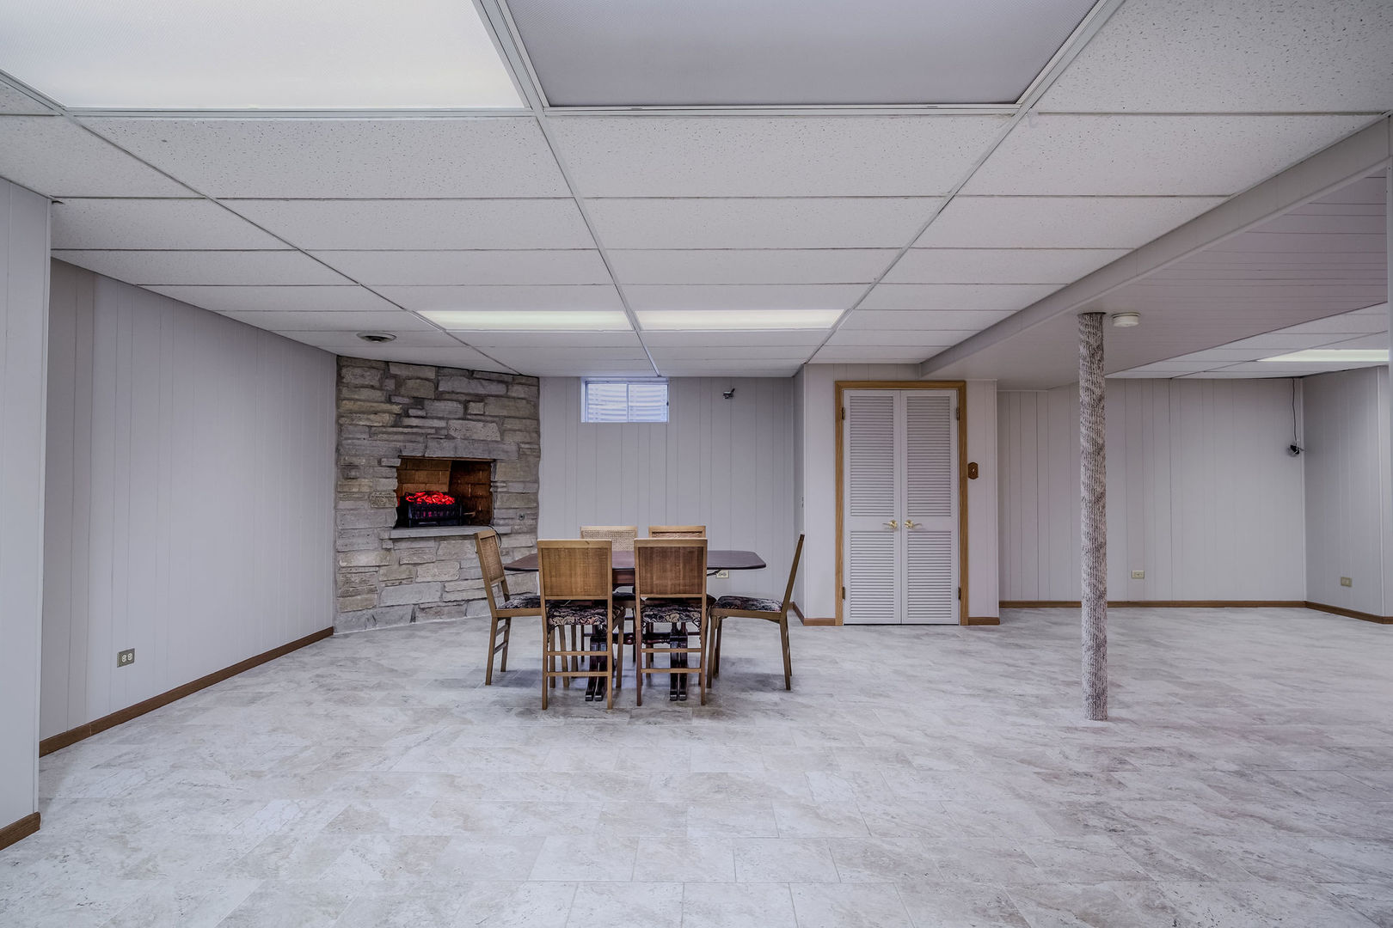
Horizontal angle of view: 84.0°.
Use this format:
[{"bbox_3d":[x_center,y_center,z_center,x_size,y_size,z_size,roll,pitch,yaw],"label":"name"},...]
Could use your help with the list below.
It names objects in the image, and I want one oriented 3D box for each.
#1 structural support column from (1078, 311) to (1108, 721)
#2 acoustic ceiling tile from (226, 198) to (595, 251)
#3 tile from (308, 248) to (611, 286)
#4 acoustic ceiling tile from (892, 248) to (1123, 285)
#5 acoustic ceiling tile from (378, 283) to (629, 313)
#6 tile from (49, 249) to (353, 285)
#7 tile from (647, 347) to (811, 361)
[{"bbox_3d":[2.028,0.252,3.951,0.134,2.060,0.134,0,-1,1],"label":"structural support column"},{"bbox_3d":[-1.026,-0.908,2.922,1.241,0.020,0.578,0,-1,1],"label":"acoustic ceiling tile"},{"bbox_3d":[-1.019,-0.895,3.508,1.241,0.020,0.578,0,-1,1],"label":"tile"},{"bbox_3d":[1.369,-0.915,3.575,0.925,0.020,0.595,0,-1,1],"label":"acoustic ceiling tile"},{"bbox_3d":[-1.034,-0.908,4.211,1.282,0.020,0.595,0,-1,1],"label":"acoustic ceiling tile"},{"bbox_3d":[-2.230,-0.906,3.551,1.130,0.018,0.600,0,-1,1],"label":"tile"},{"bbox_3d":[0.267,-0.842,5.835,1.241,0.020,0.578,0,-1,1],"label":"tile"}]

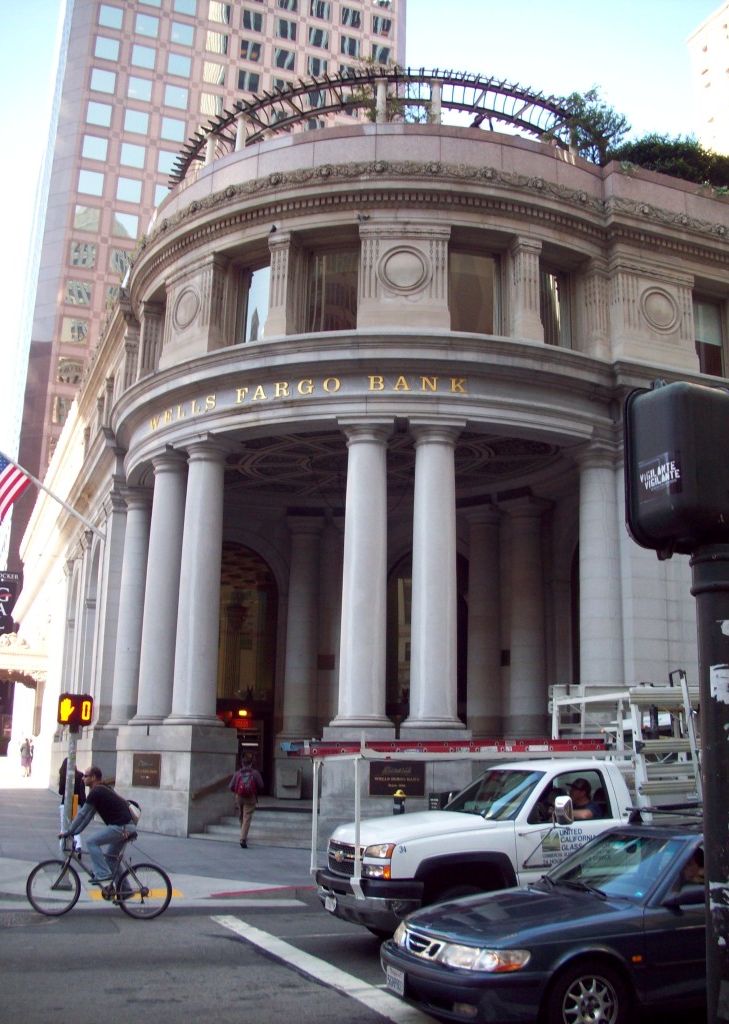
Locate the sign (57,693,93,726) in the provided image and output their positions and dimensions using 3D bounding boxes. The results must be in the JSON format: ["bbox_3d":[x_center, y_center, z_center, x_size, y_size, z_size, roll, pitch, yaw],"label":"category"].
[{"bbox_3d":[-4.001,2.730,15.148,0.490,0.443,0.260,6,-13,-20],"label":"sign"}]

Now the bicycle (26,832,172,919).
[{"bbox_3d":[-3.217,4.462,13.486,1.770,1.020,0.600,2,-13,0],"label":"bicycle"}]

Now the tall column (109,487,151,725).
[{"bbox_3d":[-5.929,2.538,28.829,1.280,6.250,1.280,-1,-12,11],"label":"tall column"}]

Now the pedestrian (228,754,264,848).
[{"bbox_3d":[-2.274,5.522,20.900,0.620,1.770,0.520,0,-12,7],"label":"pedestrian"}]

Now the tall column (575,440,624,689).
[{"bbox_3d":[5.473,1.753,25.378,1.220,6.760,1.220,9,-15,-30],"label":"tall column"}]

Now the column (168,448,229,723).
[{"bbox_3d":[-3.875,1.570,25.713,1.370,6.760,1.370,2,-13,0],"label":"column"}]

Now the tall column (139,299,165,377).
[{"bbox_3d":[-5.874,-4.535,30.152,0.720,2.580,0.580,8,-14,-26],"label":"tall column"}]

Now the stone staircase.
[{"bbox_3d":[-1.940,6.340,22.052,2.850,0.660,1.400,-4,-13,22],"label":"stone staircase"}]

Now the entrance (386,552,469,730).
[{"bbox_3d":[1.764,4.881,33.012,2.650,7.640,0.600,-4,-14,23],"label":"entrance"}]

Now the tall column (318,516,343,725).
[{"bbox_3d":[-0.419,3.257,31.408,1.280,6.280,1.280,1,-12,0],"label":"tall column"}]

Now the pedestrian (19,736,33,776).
[{"bbox_3d":[-14.816,10.772,47.950,0.580,1.670,0.420,6,-13,-22],"label":"pedestrian"}]

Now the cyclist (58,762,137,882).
[{"bbox_3d":[-3.330,3.967,13.600,0.950,1.510,0.550,2,-13,0],"label":"cyclist"}]

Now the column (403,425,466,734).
[{"bbox_3d":[1.520,1.316,23.964,1.370,6.760,1.370,2,-13,-1],"label":"column"}]

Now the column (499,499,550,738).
[{"bbox_3d":[4.597,3.008,30.915,1.350,6.760,1.350,-4,-14,23],"label":"column"}]

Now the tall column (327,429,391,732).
[{"bbox_3d":[0.035,1.309,22.521,1.300,6.250,1.300,1,-12,0],"label":"tall column"}]

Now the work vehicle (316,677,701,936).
[{"bbox_3d":[2.382,3.419,12.428,5.700,2.750,2.070,6,-13,-21],"label":"work vehicle"}]

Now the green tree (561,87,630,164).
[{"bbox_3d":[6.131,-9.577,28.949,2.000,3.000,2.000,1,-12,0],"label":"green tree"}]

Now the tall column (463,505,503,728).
[{"bbox_3d":[3.274,2.994,29.843,1.280,6.280,1.280,0,-12,6],"label":"tall column"}]

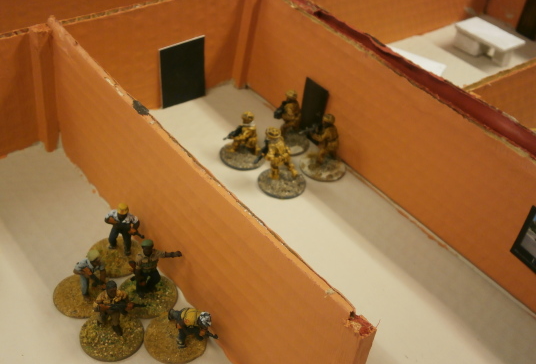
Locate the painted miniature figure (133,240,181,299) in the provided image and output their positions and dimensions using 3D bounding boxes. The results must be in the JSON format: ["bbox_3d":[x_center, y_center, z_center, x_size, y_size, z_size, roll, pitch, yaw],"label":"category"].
[{"bbox_3d":[-0.047,0.036,0.303,0.020,0.023,0.013,5,37,-2],"label":"painted miniature figure"}]

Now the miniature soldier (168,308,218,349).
[{"bbox_3d":[-0.029,0.057,0.284,0.019,0.015,0.011,12,37,6],"label":"miniature soldier"}]

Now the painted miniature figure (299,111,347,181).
[{"bbox_3d":[0.030,-0.019,0.374,0.027,0.030,0.025,-13,44,-23],"label":"painted miniature figure"}]

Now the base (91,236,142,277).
[{"bbox_3d":[-0.067,0.033,0.324,0.025,0.002,0.025,5,37,-3],"label":"base"}]

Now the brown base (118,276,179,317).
[{"bbox_3d":[-0.050,0.047,0.304,0.025,0.002,0.025,5,40,-4],"label":"brown base"}]

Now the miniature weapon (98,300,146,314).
[{"bbox_3d":[-0.056,0.048,0.279,0.019,0.004,0.002,-2,37,-1],"label":"miniature weapon"}]

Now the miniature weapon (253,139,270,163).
[{"bbox_3d":[-0.003,-0.015,0.361,0.003,0.005,0.016,23,63,18],"label":"miniature weapon"}]

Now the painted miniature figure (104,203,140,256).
[{"bbox_3d":[-0.062,0.020,0.312,0.016,0.028,0.010,-4,41,-14],"label":"painted miniature figure"}]

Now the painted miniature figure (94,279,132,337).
[{"bbox_3d":[-0.058,0.049,0.279,0.017,0.027,0.011,-5,42,-15],"label":"painted miniature figure"}]

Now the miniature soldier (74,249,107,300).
[{"bbox_3d":[-0.071,0.038,0.292,0.012,0.025,0.013,-27,51,-34],"label":"miniature soldier"}]

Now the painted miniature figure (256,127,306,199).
[{"bbox_3d":[0.009,-0.011,0.371,0.025,0.029,0.025,32,44,29],"label":"painted miniature figure"}]

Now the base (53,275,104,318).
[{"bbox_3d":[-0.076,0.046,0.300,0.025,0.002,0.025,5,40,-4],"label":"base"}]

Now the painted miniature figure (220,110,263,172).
[{"bbox_3d":[-0.011,-0.024,0.375,0.025,0.027,0.025,-13,44,-23],"label":"painted miniature figure"}]

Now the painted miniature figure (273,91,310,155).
[{"bbox_3d":[0.012,-0.034,0.402,0.025,0.029,0.025,16,38,12],"label":"painted miniature figure"}]

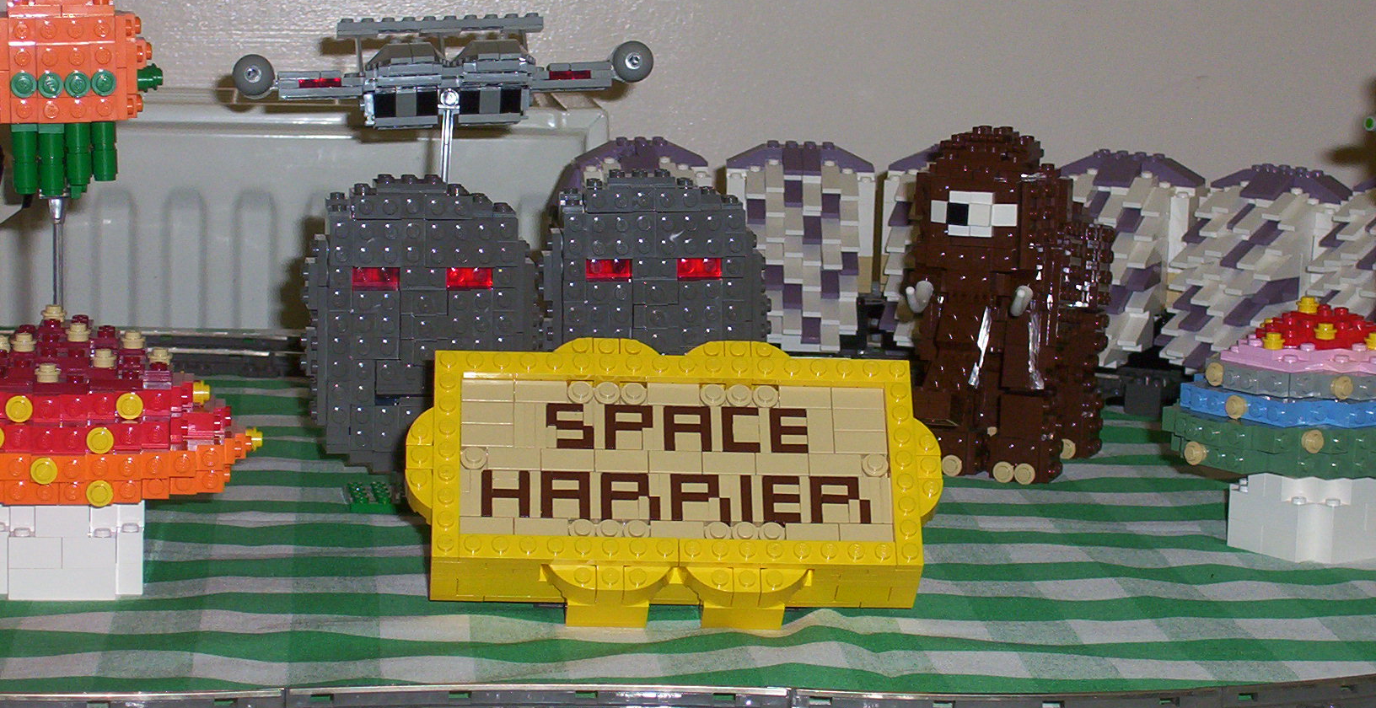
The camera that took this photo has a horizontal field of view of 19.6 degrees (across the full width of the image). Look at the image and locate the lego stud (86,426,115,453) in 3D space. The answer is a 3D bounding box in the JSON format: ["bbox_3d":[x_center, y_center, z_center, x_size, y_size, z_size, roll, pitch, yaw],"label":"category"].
[{"bbox_3d":[-0.172,0.025,1.164,0.008,0.008,0.005,0,11,-7],"label":"lego stud"}]

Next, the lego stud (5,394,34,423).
[{"bbox_3d":[-0.196,0.016,1.168,0.008,0.008,0.005,0,11,-7],"label":"lego stud"}]

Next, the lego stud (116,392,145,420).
[{"bbox_3d":[-0.164,0.015,1.168,0.008,0.008,0.005,0,11,-7],"label":"lego stud"}]

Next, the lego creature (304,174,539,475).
[{"bbox_3d":[-0.092,-0.015,1.389,0.080,0.101,0.074,0,11,-4],"label":"lego creature"}]

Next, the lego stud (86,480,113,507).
[{"bbox_3d":[-0.172,0.041,1.166,0.008,0.008,0.005,0,11,-7],"label":"lego stud"}]

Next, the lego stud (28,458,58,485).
[{"bbox_3d":[-0.187,0.034,1.159,0.008,0.008,0.005,0,11,-7],"label":"lego stud"}]

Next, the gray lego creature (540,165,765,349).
[{"bbox_3d":[-0.013,-0.019,1.435,0.080,0.101,0.074,1,11,-1],"label":"gray lego creature"}]

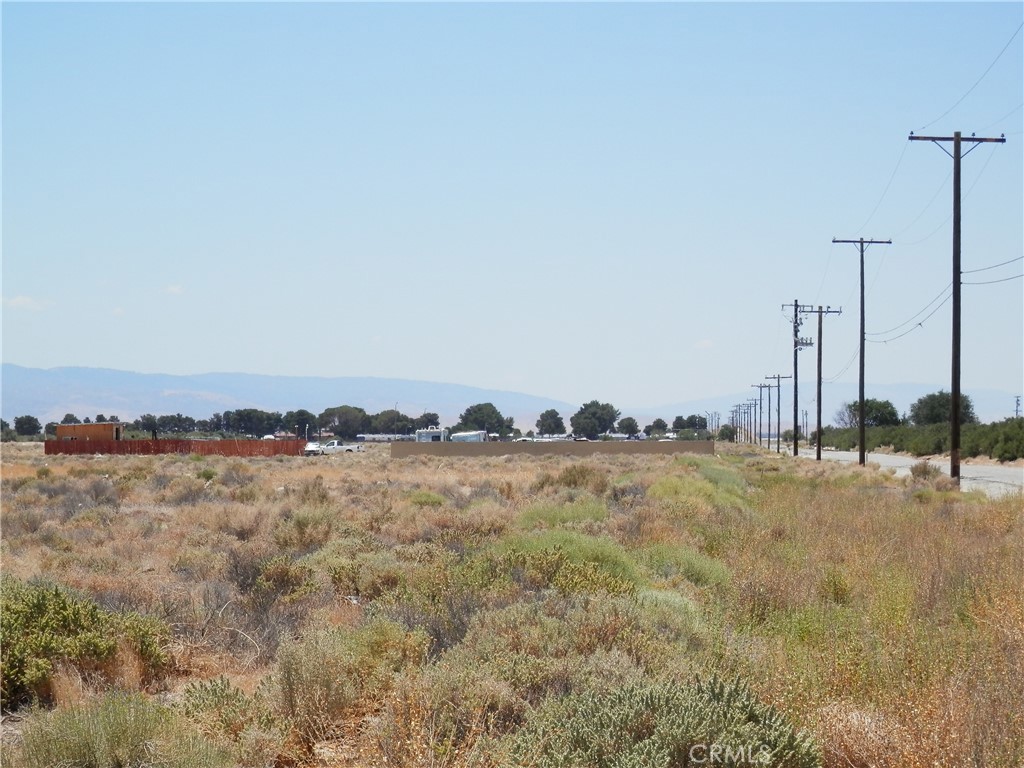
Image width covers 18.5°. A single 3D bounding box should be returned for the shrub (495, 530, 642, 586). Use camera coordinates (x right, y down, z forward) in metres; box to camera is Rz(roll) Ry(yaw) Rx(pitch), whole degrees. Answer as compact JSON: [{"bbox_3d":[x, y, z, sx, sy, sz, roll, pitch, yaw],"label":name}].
[{"bbox_3d":[0.611,1.887,33.919,1.601,0.606,1.257,0,-1,0],"label":"shrub"}]

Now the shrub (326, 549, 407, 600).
[{"bbox_3d":[-1.427,1.868,30.745,0.784,0.510,0.736,0,-1,0],"label":"shrub"}]

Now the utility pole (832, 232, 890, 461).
[{"bbox_3d":[17.610,-1.575,158.000,3.050,11.514,0.300,0,-1,4],"label":"utility pole"}]

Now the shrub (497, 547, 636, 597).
[{"bbox_3d":[0.553,1.907,31.800,1.420,0.517,1.136,0,-1,1],"label":"shrub"}]

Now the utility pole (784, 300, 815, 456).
[{"bbox_3d":[26.633,-0.535,292.000,3.050,14.573,0.450,0,-1,4],"label":"utility pole"}]

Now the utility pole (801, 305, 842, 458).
[{"bbox_3d":[22.504,-0.018,228.000,3.050,11.234,0.300,0,-1,4],"label":"utility pole"}]

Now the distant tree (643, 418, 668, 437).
[{"bbox_3d":[36.866,11.608,800.000,6.123,5.613,5.511,0,-1,0],"label":"distant tree"}]

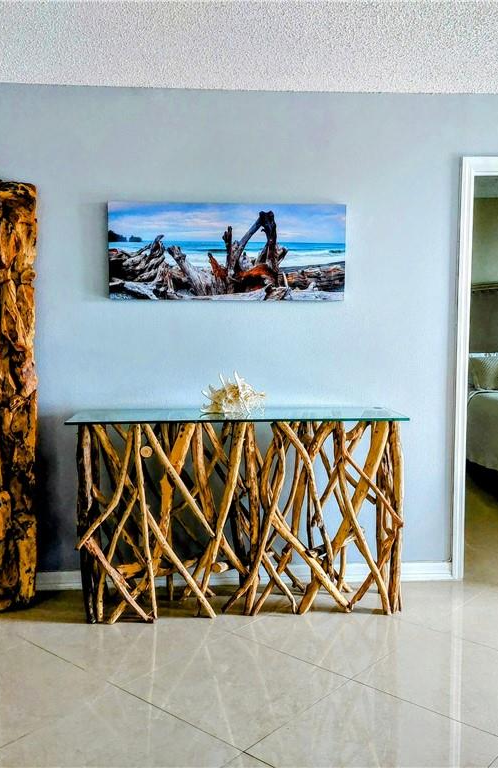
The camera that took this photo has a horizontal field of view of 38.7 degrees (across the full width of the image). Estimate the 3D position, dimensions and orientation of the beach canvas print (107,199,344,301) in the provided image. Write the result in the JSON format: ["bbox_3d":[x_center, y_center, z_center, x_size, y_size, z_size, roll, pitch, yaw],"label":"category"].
[{"bbox_3d":[-0.098,-0.626,3.389,1.119,0.455,0.035,-1,5,-4],"label":"beach canvas print"}]

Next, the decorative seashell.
[{"bbox_3d":[-0.072,0.037,3.301,0.298,0.191,0.190,-1,5,-4],"label":"decorative seashell"}]

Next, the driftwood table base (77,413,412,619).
[{"bbox_3d":[-0.051,0.588,3.299,1.482,0.907,0.397,-1,5,-4],"label":"driftwood table base"}]

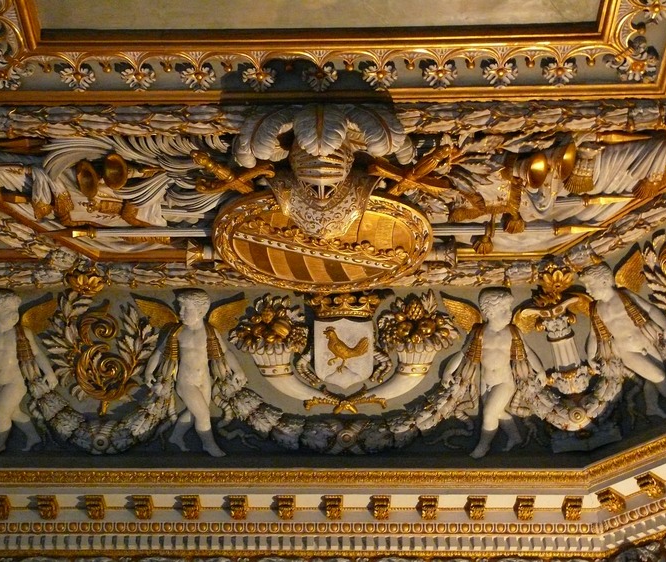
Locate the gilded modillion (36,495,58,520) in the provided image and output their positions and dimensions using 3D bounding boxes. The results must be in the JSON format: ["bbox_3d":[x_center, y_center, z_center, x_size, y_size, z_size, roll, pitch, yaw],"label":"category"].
[{"bbox_3d":[-1.589,1.265,7.136,0.093,0.084,0.140,0,-38,3],"label":"gilded modillion"}]

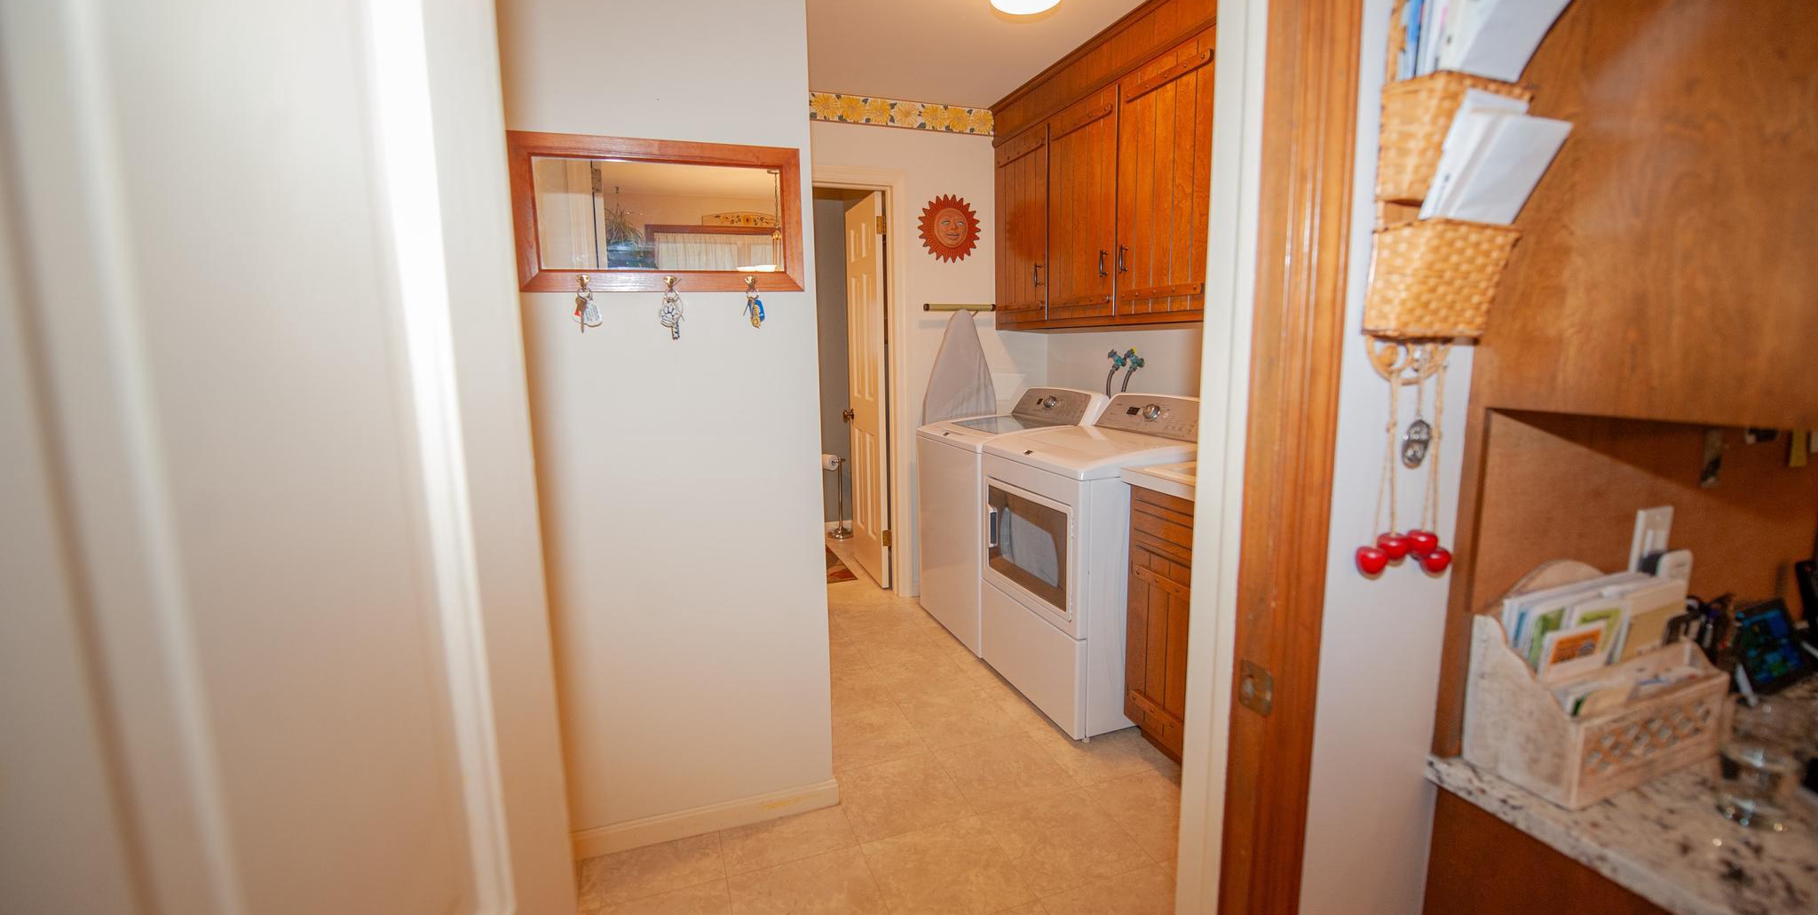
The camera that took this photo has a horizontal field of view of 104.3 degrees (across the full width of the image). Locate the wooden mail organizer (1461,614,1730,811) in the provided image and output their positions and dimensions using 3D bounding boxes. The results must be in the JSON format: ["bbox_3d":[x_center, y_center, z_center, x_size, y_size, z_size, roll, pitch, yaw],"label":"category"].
[{"bbox_3d":[0.852,0.276,0.871,0.300,0.200,0.115,-4,9,-20],"label":"wooden mail organizer"}]

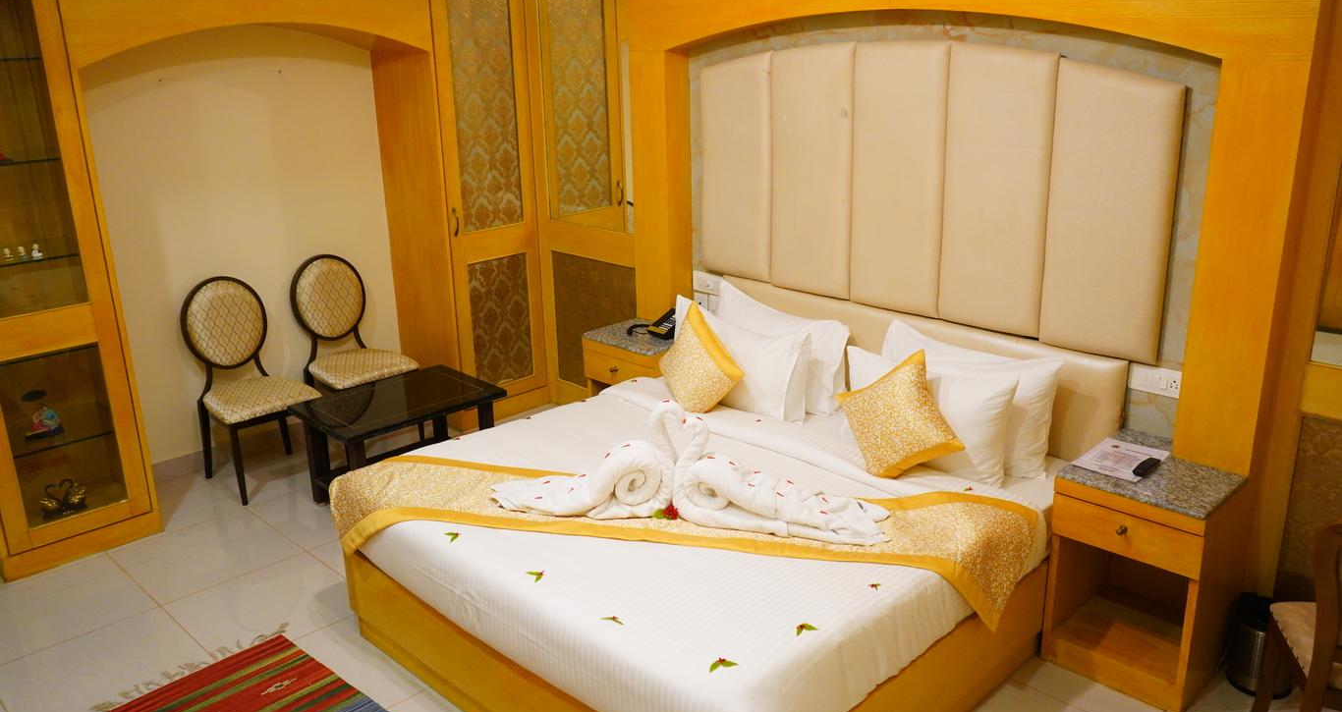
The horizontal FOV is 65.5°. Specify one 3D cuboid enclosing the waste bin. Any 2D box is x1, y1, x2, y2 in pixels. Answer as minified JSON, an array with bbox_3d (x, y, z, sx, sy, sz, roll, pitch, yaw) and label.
[{"bbox_3d":[1.902,0.927,3.340,0.190,0.270,0.190,-17,23,-42],"label":"waste bin"}]

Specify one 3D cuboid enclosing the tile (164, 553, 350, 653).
[{"bbox_3d":[-1.538,0.959,4.006,0.600,0.010,0.600,-17,23,-42],"label":"tile"}]

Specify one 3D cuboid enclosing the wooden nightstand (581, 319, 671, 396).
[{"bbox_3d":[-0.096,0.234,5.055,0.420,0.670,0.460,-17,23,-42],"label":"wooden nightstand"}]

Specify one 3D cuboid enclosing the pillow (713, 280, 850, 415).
[{"bbox_3d":[0.425,-0.040,4.329,0.670,0.410,0.160,16,8,43],"label":"pillow"}]

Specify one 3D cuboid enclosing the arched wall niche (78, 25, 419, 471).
[{"bbox_3d":[-1.874,-0.466,4.995,1.575,2.140,0.473,-17,23,-42],"label":"arched wall niche"}]

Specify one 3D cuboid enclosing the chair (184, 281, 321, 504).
[{"bbox_3d":[-1.991,0.140,5.002,0.460,0.970,0.600,-17,23,-42],"label":"chair"}]

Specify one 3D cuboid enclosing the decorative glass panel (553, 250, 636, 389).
[{"bbox_3d":[-0.406,-0.152,5.601,0.020,0.740,0.680,-17,23,-42],"label":"decorative glass panel"}]

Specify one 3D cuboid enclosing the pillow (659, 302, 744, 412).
[{"bbox_3d":[0.125,0.011,4.066,0.130,0.340,0.340,4,53,-46],"label":"pillow"}]

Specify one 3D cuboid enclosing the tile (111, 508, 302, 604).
[{"bbox_3d":[-1.970,0.835,4.412,0.590,0.010,0.620,-17,23,-42],"label":"tile"}]

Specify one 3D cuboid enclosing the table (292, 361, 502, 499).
[{"bbox_3d":[-1.264,0.417,4.943,0.820,0.455,0.590,-17,23,-40],"label":"table"}]

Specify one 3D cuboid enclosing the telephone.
[{"bbox_3d":[-0.005,-0.157,5.025,0.185,0.100,0.175,-17,23,-42],"label":"telephone"}]

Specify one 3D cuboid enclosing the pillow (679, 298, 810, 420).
[{"bbox_3d":[0.248,-0.006,4.343,0.715,0.400,0.160,16,0,43],"label":"pillow"}]

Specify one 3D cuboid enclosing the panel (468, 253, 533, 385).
[{"bbox_3d":[-0.920,-0.191,5.701,0.385,0.700,0.020,-17,23,-42],"label":"panel"}]

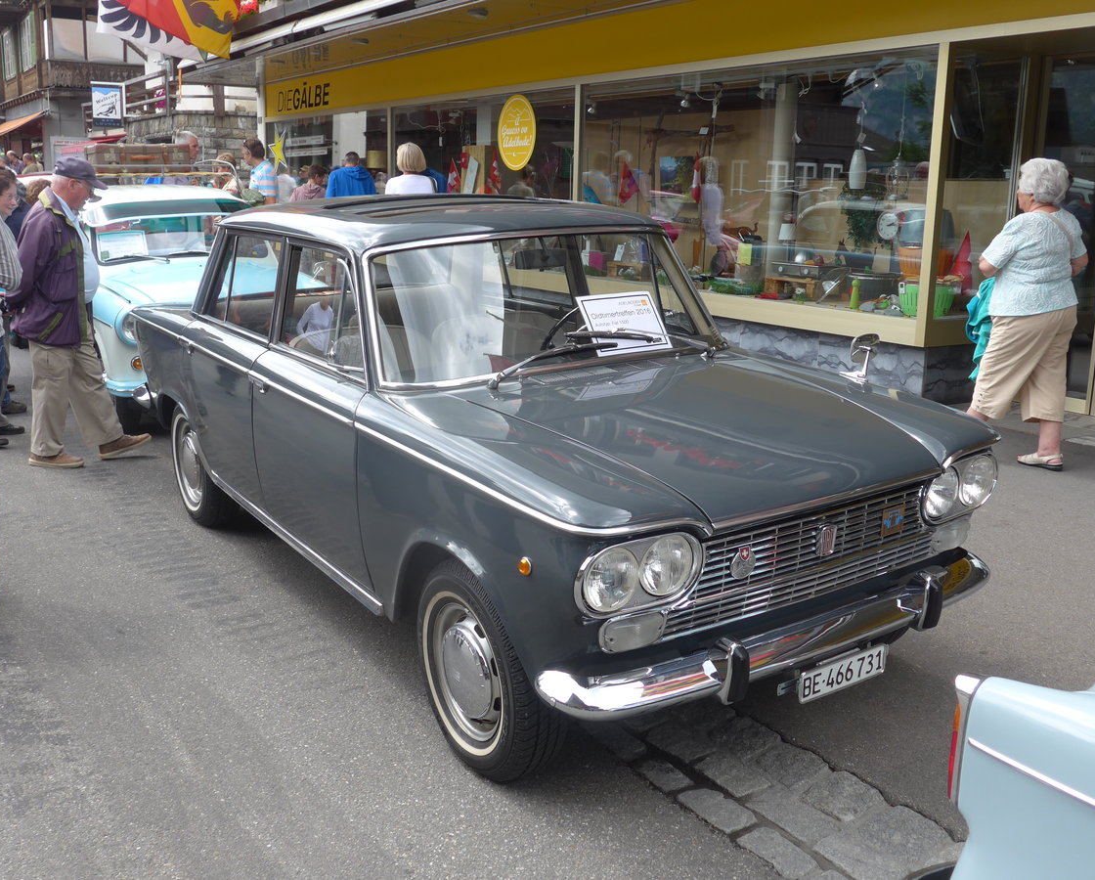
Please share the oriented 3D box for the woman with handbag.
[{"bbox_3d":[2.441,-0.637,5.850,0.500,1.560,0.540,12,17,40],"label":"woman with handbag"}]

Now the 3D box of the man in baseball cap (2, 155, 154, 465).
[{"bbox_3d":[-2.449,-0.663,6.010,0.730,1.640,0.520,2,13,8],"label":"man in baseball cap"}]

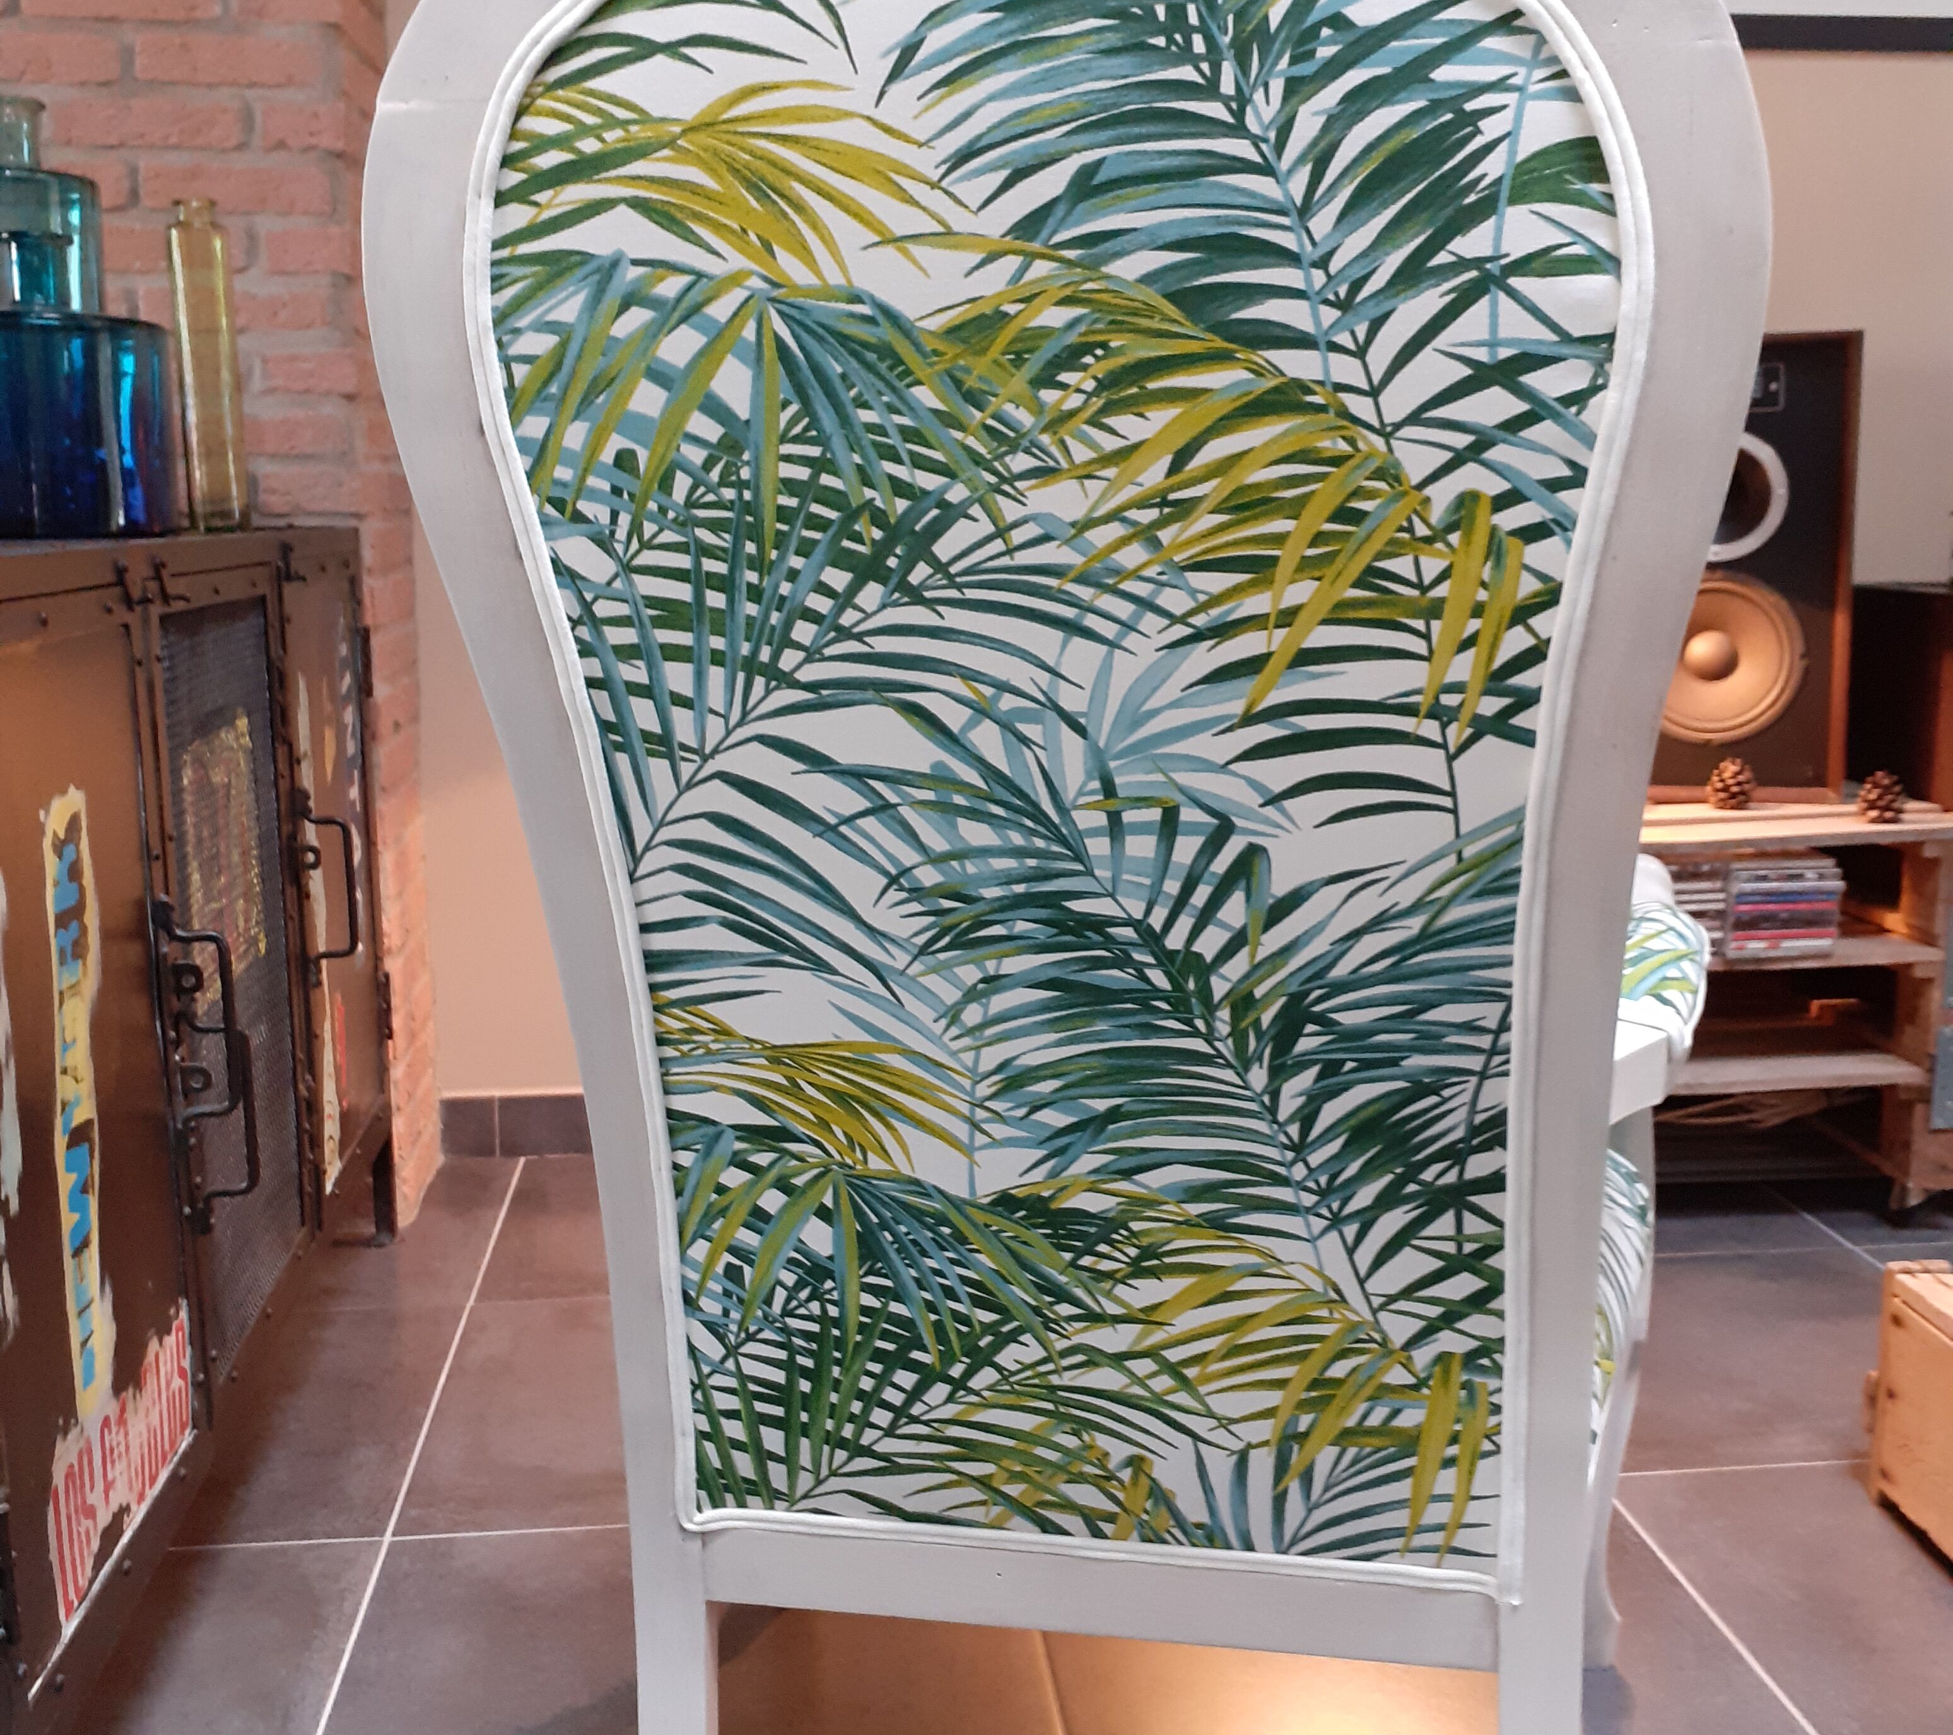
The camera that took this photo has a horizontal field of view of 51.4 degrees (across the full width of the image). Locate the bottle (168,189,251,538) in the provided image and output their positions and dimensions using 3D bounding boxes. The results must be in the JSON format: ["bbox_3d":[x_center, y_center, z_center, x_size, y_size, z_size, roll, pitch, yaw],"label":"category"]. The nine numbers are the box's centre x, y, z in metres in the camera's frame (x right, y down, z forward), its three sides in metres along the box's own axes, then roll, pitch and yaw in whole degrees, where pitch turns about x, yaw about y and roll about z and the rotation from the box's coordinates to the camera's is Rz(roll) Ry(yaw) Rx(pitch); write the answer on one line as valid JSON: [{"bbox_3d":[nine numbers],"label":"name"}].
[{"bbox_3d":[-0.727,-0.475,1.937,0.056,0.307,0.056,-1,10,-6],"label":"bottle"}]

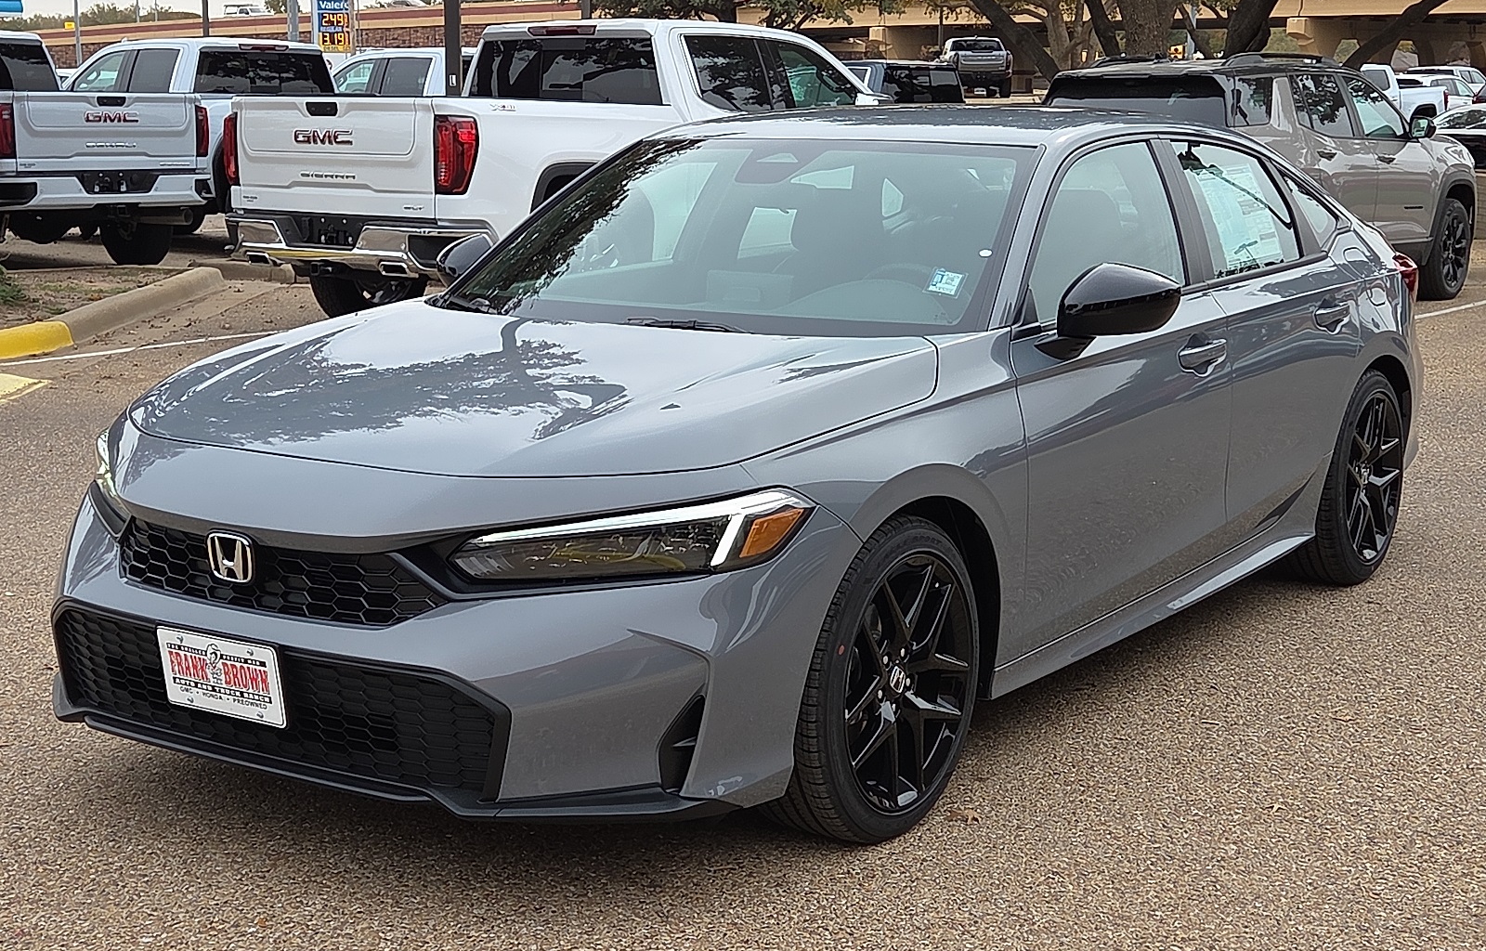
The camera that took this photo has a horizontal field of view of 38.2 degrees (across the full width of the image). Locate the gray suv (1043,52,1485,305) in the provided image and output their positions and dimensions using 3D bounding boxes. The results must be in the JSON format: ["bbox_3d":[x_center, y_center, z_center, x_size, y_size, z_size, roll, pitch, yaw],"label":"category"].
[{"bbox_3d":[3.580,-2.080,15.270,1.940,1.730,4.830,7,12,38],"label":"gray suv"}]

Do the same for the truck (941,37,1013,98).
[{"bbox_3d":[7.930,-13.750,72.600,2.030,1.940,5.700,0,10,2],"label":"truck"}]

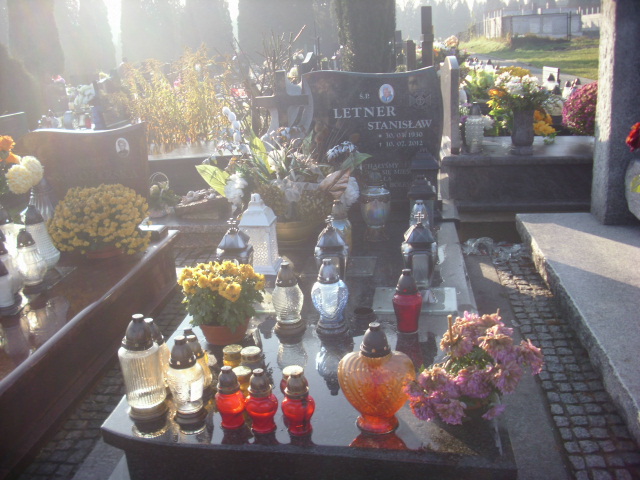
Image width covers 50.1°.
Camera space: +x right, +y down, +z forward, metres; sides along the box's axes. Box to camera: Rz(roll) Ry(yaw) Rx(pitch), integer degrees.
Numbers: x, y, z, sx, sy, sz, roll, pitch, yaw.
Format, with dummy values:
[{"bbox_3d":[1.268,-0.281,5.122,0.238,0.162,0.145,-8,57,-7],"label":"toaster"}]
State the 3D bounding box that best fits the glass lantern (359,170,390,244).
[{"bbox_3d":[0.283,-0.178,3.569,0.158,0.355,0.158,-1,16,7],"label":"glass lantern"}]

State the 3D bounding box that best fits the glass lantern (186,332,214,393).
[{"bbox_3d":[-0.348,0.351,1.904,0.090,0.175,0.090,-1,16,8],"label":"glass lantern"}]

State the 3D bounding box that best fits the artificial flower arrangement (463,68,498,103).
[{"bbox_3d":[1.577,-1.507,6.723,0.346,0.348,0.340,-1,17,7],"label":"artificial flower arrangement"}]

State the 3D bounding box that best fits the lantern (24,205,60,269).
[{"bbox_3d":[-1.394,-0.005,3.388,0.180,0.347,0.180,-1,17,7],"label":"lantern"}]

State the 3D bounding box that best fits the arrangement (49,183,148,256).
[{"bbox_3d":[-1.187,-0.099,3.711,0.550,0.360,0.500,-1,16,7],"label":"arrangement"}]

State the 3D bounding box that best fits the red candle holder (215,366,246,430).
[{"bbox_3d":[-0.233,0.399,1.750,0.076,0.157,0.076,-1,16,8],"label":"red candle holder"}]

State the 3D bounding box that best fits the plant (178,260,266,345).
[{"bbox_3d":[-0.353,0.224,2.460,0.310,0.280,0.300,-1,16,7],"label":"plant"}]

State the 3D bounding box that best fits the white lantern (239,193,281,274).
[{"bbox_3d":[-0.260,-0.033,2.929,0.165,0.335,0.165,-1,16,8],"label":"white lantern"}]

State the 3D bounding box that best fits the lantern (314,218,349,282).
[{"bbox_3d":[0.044,0.056,2.631,0.135,0.295,0.135,-1,16,8],"label":"lantern"}]

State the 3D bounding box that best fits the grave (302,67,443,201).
[{"bbox_3d":[0.295,-0.565,3.742,0.731,0.721,0.124,-1,17,7],"label":"grave"}]

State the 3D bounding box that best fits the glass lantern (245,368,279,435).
[{"bbox_3d":[-0.158,0.436,1.873,0.090,0.177,0.090,-1,16,7],"label":"glass lantern"}]

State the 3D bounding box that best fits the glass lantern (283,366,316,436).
[{"bbox_3d":[-0.056,0.433,1.856,0.086,0.180,0.086,-1,16,7],"label":"glass lantern"}]

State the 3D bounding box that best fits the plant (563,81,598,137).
[{"bbox_3d":[2.304,-1.046,5.691,0.556,0.549,0.556,-1,17,7],"label":"plant"}]

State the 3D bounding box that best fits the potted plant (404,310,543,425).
[{"bbox_3d":[0.412,0.340,1.848,0.340,0.288,0.299,-1,17,7],"label":"potted plant"}]

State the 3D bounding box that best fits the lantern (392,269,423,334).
[{"bbox_3d":[0.314,0.216,2.443,0.106,0.224,0.106,-1,16,7],"label":"lantern"}]

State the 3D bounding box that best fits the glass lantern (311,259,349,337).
[{"bbox_3d":[0.032,0.183,2.281,0.122,0.245,0.108,-1,16,8],"label":"glass lantern"}]

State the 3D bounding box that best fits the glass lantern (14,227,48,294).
[{"bbox_3d":[-1.377,0.092,3.235,0.145,0.282,0.145,-1,16,7],"label":"glass lantern"}]

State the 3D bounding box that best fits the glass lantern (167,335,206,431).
[{"bbox_3d":[-0.344,0.359,1.782,0.095,0.228,0.095,-1,16,8],"label":"glass lantern"}]

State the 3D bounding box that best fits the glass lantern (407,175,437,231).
[{"bbox_3d":[0.489,-0.138,3.287,0.136,0.355,0.136,-1,17,7],"label":"glass lantern"}]

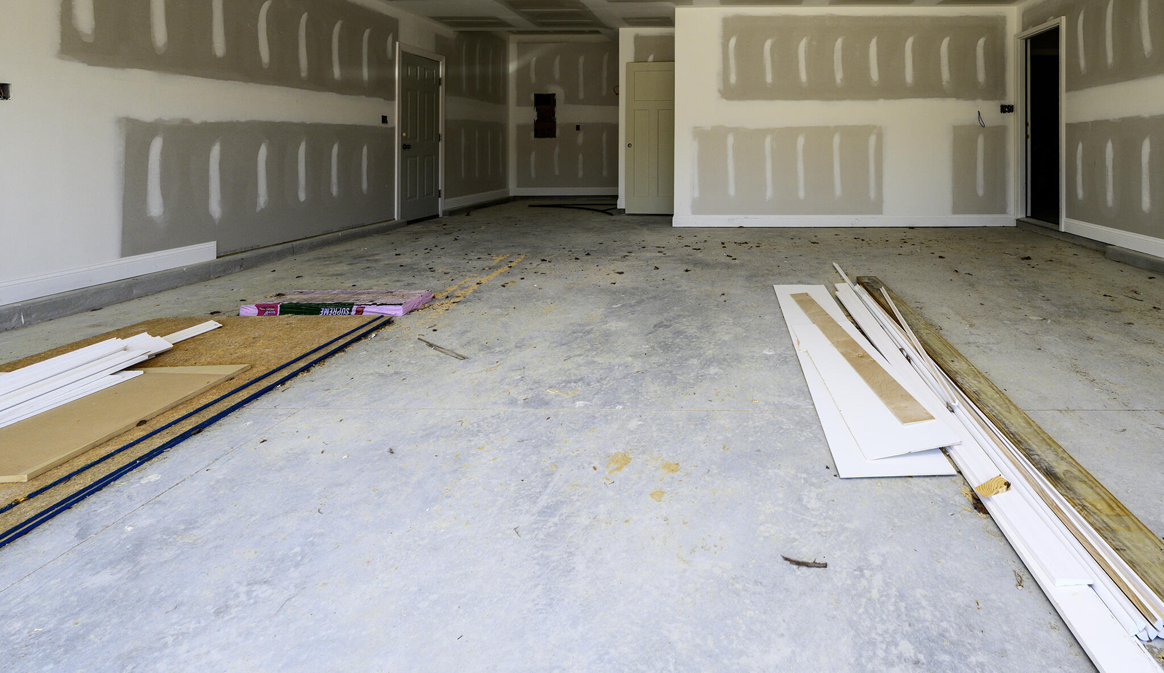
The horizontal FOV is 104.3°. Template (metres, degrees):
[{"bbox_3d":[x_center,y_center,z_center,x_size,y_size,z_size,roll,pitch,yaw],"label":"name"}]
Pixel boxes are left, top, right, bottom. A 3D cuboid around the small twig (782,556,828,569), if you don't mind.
[{"bbox_3d":[0.552,0.558,1.120,0.109,0.013,0.023,4,14,14],"label":"small twig"}]

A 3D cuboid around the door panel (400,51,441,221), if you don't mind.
[{"bbox_3d":[-2.110,-2.619,5.950,0.050,2.030,0.830,4,15,16],"label":"door panel"}]

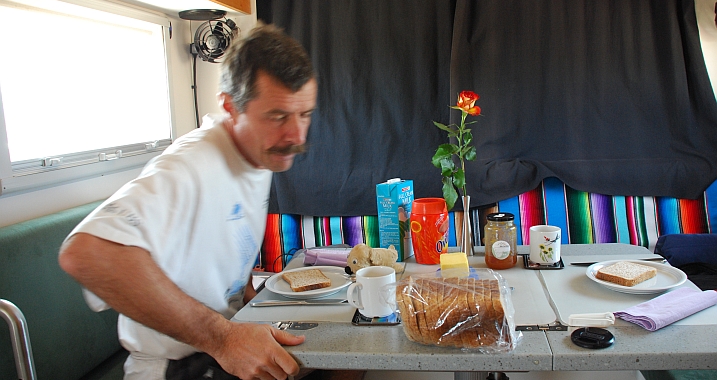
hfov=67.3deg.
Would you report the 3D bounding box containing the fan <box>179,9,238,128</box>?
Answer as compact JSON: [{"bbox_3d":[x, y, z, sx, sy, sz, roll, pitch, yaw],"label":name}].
[{"bbox_3d":[-0.540,-0.440,1.950,0.205,0.420,0.150,-5,10,-11],"label":"fan"}]

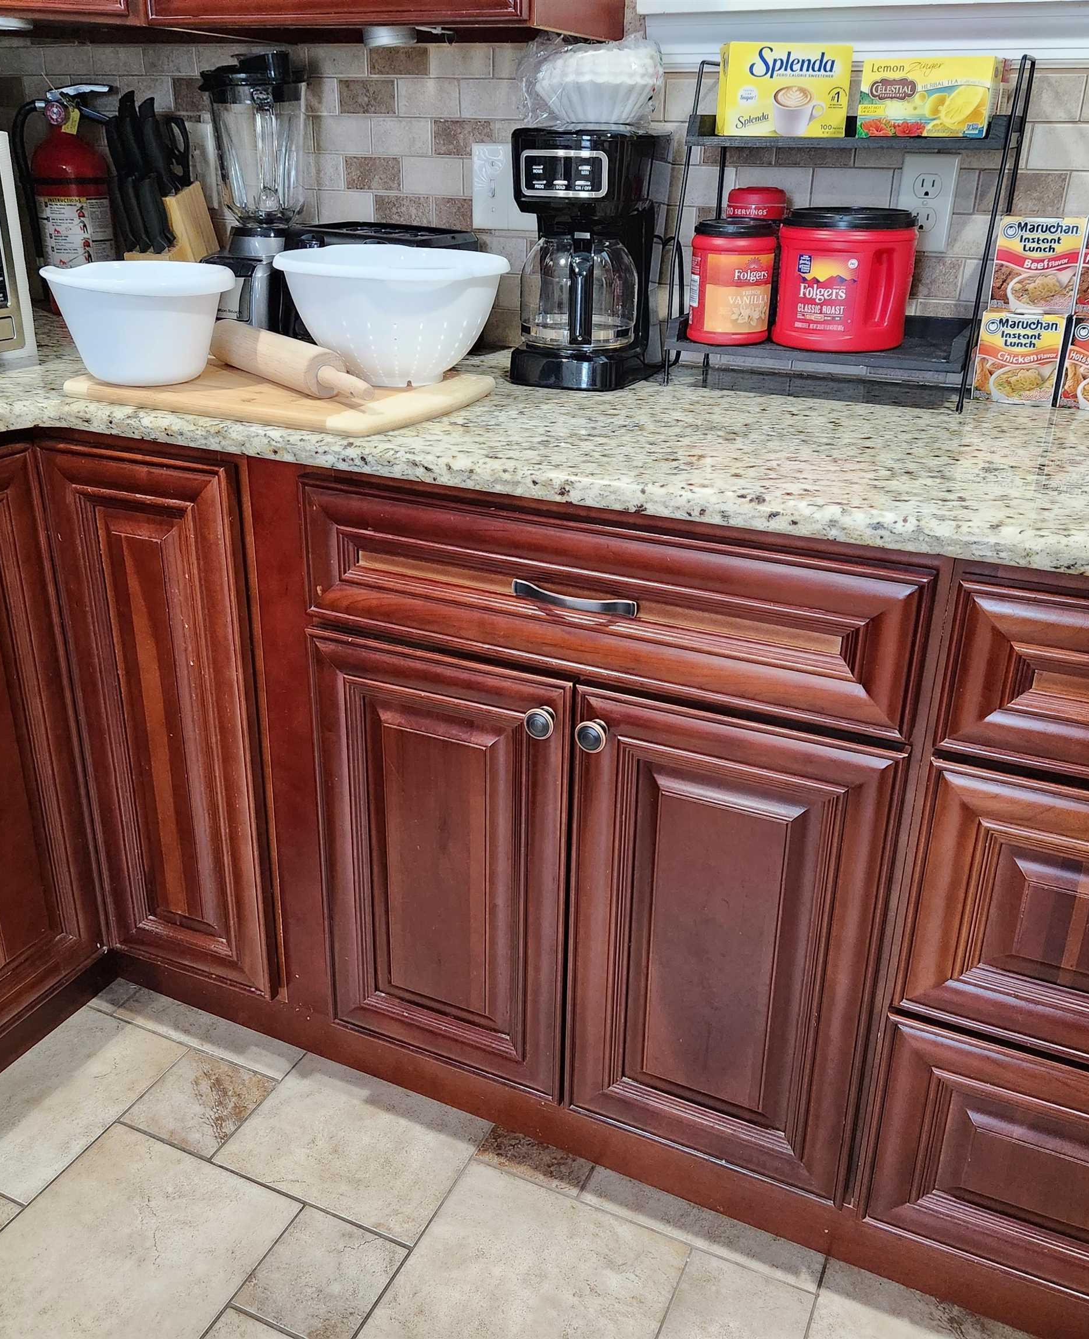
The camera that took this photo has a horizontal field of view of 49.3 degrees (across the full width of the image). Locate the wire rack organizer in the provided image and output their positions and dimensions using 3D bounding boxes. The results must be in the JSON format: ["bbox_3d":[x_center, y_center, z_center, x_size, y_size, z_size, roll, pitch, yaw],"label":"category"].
[{"bbox_3d":[0.357,-0.532,1.446,0.372,0.375,0.160,12,26,22],"label":"wire rack organizer"}]

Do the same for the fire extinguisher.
[{"bbox_3d":[-0.775,-0.767,1.963,0.172,0.355,0.132,-2,24,-8],"label":"fire extinguisher"}]

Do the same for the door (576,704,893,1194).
[{"bbox_3d":[0.185,0.301,1.278,0.332,0.561,0.022,12,25,23],"label":"door"}]

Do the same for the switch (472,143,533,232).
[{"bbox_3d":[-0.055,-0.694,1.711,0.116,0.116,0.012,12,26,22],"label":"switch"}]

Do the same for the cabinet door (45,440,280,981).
[{"bbox_3d":[-0.485,0.083,1.531,0.273,0.733,0.022,12,25,23],"label":"cabinet door"}]

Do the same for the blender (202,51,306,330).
[{"bbox_3d":[-0.426,-0.681,1.741,0.160,0.385,0.175,12,26,22],"label":"blender"}]

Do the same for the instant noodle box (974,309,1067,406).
[{"bbox_3d":[0.591,-0.388,1.464,0.090,0.105,0.090,12,26,22],"label":"instant noodle box"}]

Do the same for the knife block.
[{"bbox_3d":[-0.585,-0.659,1.891,0.110,0.220,0.150,12,26,22],"label":"knife block"}]

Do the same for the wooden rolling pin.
[{"bbox_3d":[-0.319,-0.359,1.381,0.052,0.052,0.470,-16,29,-34],"label":"wooden rolling pin"}]

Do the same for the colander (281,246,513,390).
[{"bbox_3d":[-0.178,-0.419,1.413,0.272,0.140,0.272,-6,25,-16],"label":"colander"}]

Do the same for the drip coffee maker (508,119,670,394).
[{"bbox_3d":[0.061,-0.534,1.535,0.170,0.297,0.235,5,24,10],"label":"drip coffee maker"}]

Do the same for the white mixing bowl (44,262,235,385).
[{"bbox_3d":[-0.464,-0.399,1.376,0.220,0.124,0.220,-2,24,-6],"label":"white mixing bowl"}]

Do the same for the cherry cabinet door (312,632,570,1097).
[{"bbox_3d":[-0.119,0.239,1.408,0.330,0.561,0.022,12,25,23],"label":"cherry cabinet door"}]

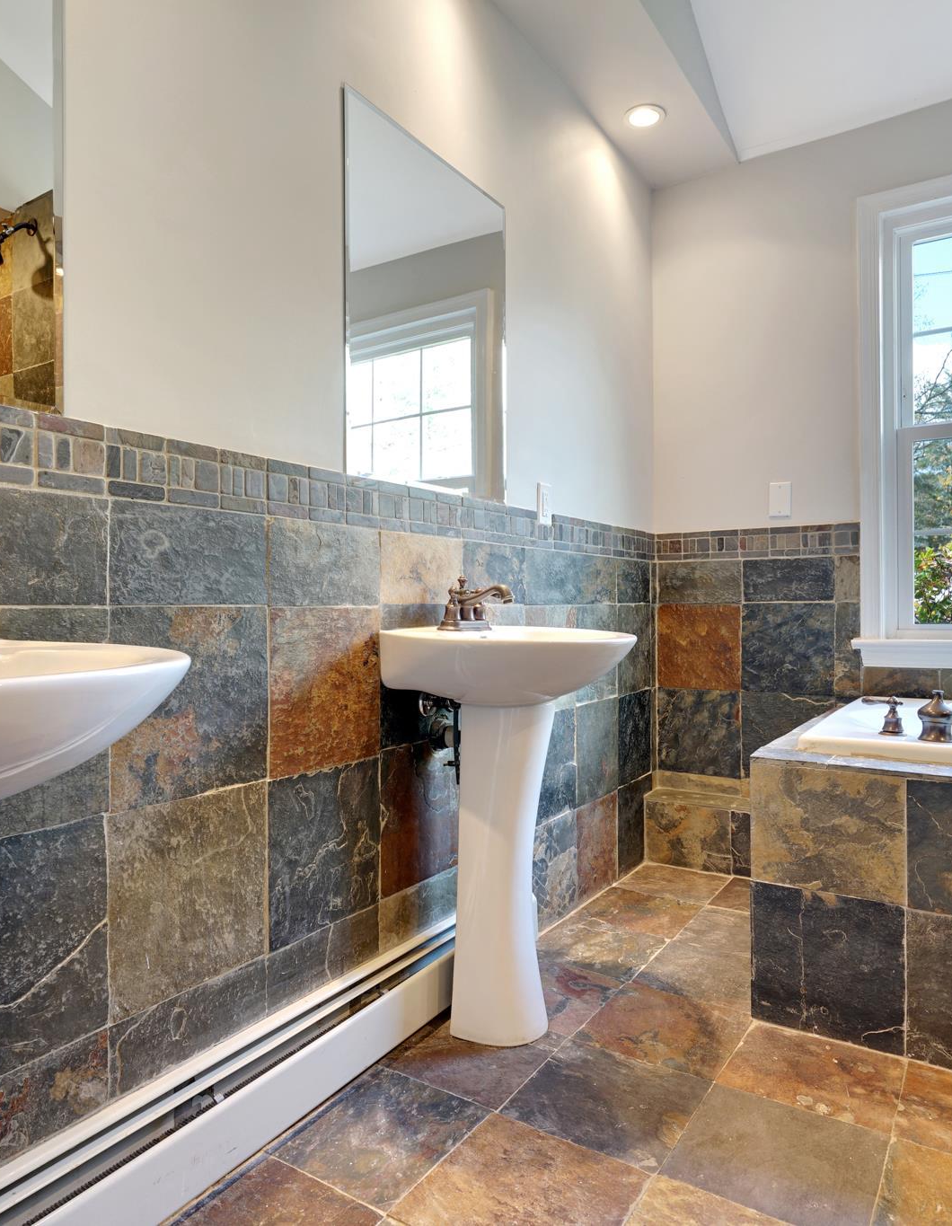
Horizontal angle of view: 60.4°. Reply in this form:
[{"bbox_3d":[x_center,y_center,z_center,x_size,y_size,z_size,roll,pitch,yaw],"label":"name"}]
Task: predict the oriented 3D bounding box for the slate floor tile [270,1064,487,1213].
[{"bbox_3d":[-0.175,0.911,1.438,0.303,0.012,0.301,0,1,33],"label":"slate floor tile"}]

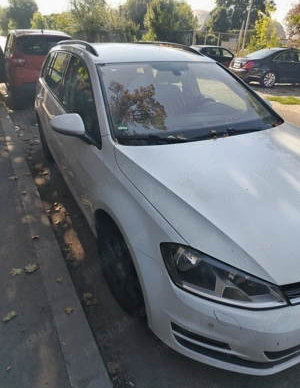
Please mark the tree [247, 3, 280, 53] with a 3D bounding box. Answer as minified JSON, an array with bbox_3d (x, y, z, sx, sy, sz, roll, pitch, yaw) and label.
[{"bbox_3d":[5.944,-8.218,14.871,1.950,3.400,1.950,11,30,16],"label":"tree"}]

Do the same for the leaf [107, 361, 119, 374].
[{"bbox_3d":[-0.200,0.934,1.500,0.067,0.012,0.058,15,31,21],"label":"leaf"}]

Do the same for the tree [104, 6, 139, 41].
[{"bbox_3d":[-2.122,-12.067,20.637,2.800,3.400,2.800,-1,30,-5],"label":"tree"}]

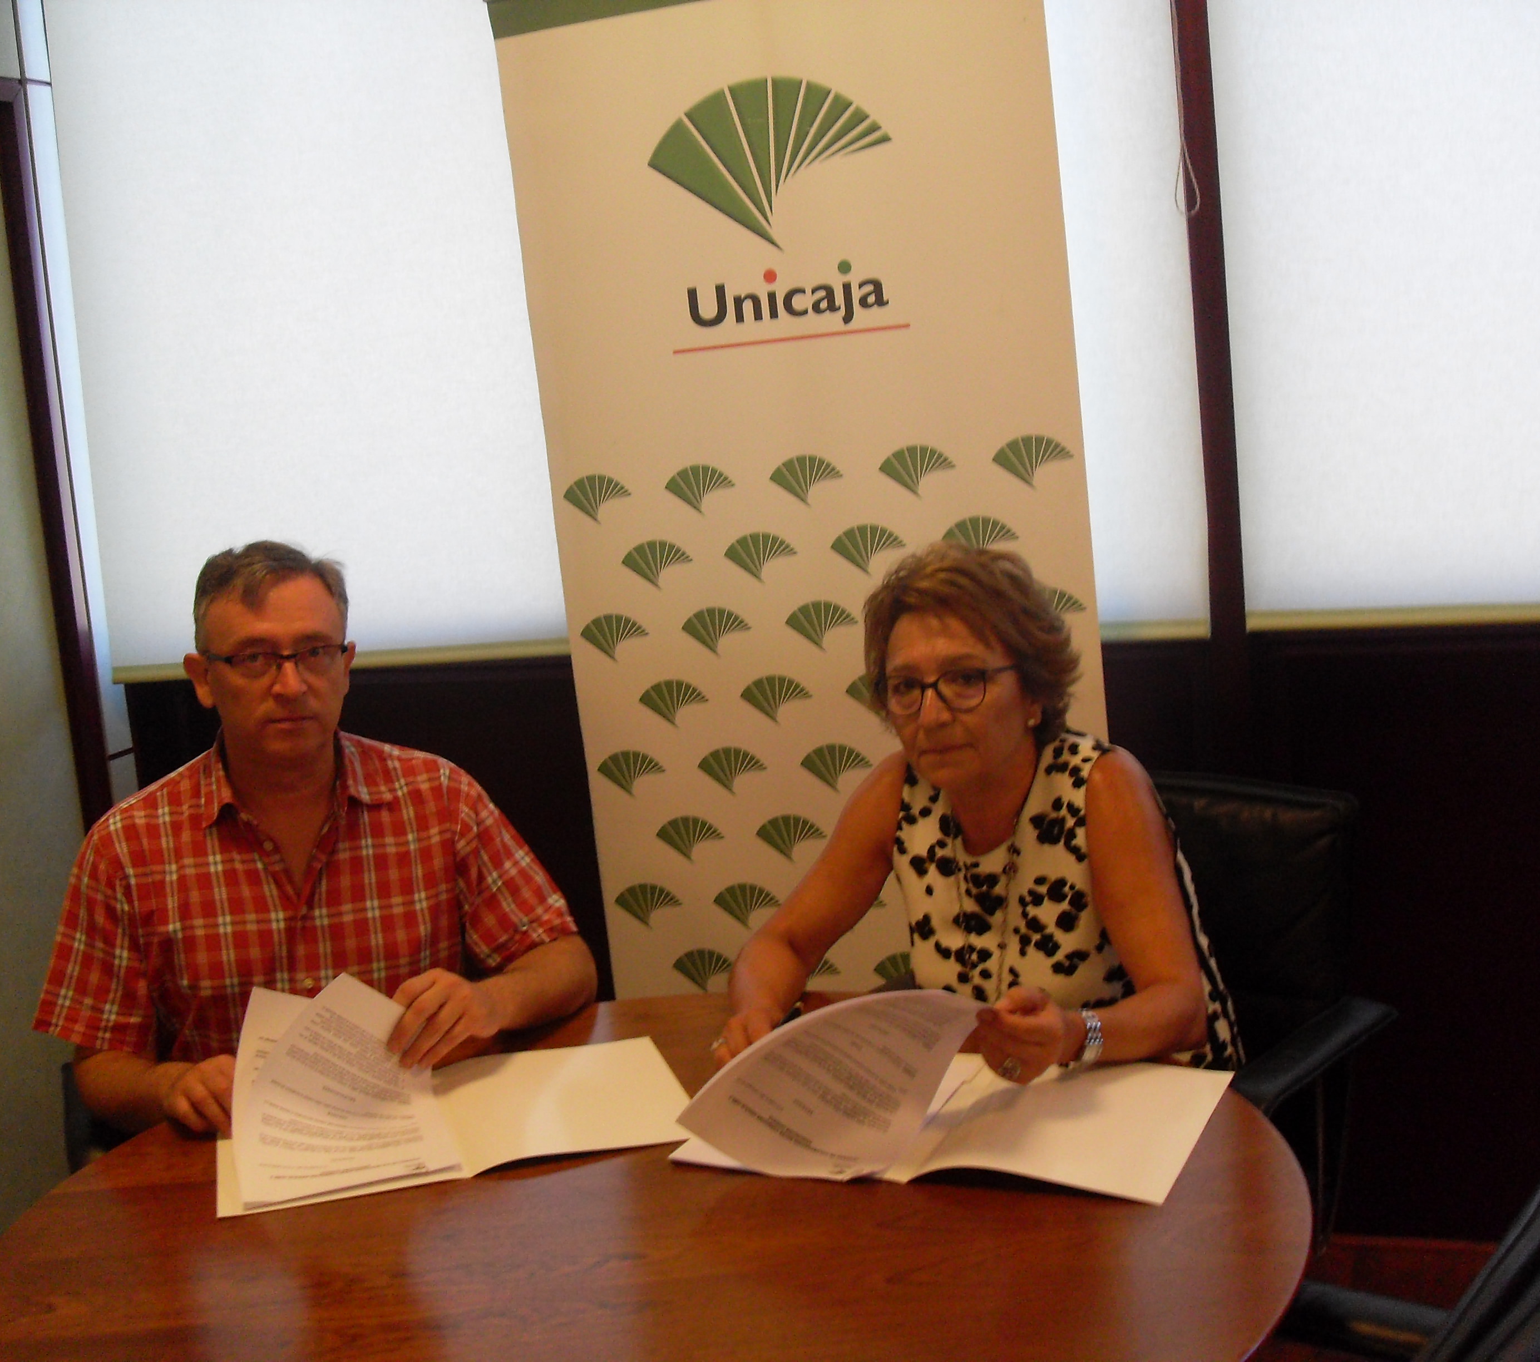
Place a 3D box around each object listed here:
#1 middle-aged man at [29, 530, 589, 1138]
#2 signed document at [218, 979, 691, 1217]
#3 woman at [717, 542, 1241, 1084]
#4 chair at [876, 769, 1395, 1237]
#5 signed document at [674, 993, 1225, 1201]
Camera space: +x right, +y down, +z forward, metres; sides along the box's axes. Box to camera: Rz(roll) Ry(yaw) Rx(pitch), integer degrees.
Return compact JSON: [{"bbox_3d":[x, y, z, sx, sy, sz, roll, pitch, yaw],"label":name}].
[{"bbox_3d":[-0.489,0.504,2.231,0.620,1.310,0.640,-7,9,-15],"label":"middle-aged man"},{"bbox_3d":[-0.330,0.367,1.959,0.440,0.155,0.320,-6,9,-12],"label":"signed document"},{"bbox_3d":[0.299,0.470,2.225,0.520,1.270,0.650,0,10,30],"label":"woman"},{"bbox_3d":[0.415,0.609,2.384,0.590,0.930,0.600,3,11,42],"label":"chair"},{"bbox_3d":[0.179,0.357,1.871,0.465,0.130,0.330,-1,9,24],"label":"signed document"}]

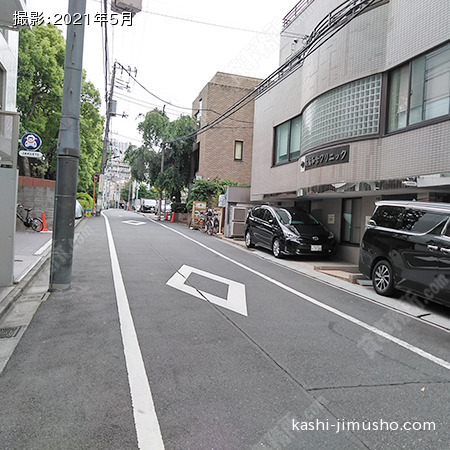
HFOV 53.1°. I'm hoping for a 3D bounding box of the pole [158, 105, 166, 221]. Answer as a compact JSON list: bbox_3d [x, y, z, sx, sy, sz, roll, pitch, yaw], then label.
[{"bbox_3d":[-4.748,-4.779,34.412,0.320,8.850,0.320,2,1,-15],"label":"pole"}]

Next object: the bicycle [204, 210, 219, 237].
[{"bbox_3d":[-0.570,-0.070,21.000,0.560,1.100,1.720,3,1,13],"label":"bicycle"}]

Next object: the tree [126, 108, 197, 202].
[{"bbox_3d":[-4.800,-4.800,34.600,5.000,7.800,4.800,2,1,-15],"label":"tree"}]

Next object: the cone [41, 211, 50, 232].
[{"bbox_3d":[-6.870,-0.120,17.200,0.400,0.730,0.400,2,1,-15],"label":"cone"}]

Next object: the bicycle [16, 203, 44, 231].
[{"bbox_3d":[-7.600,-0.270,17.000,1.580,1.050,0.560,2,1,-24],"label":"bicycle"}]

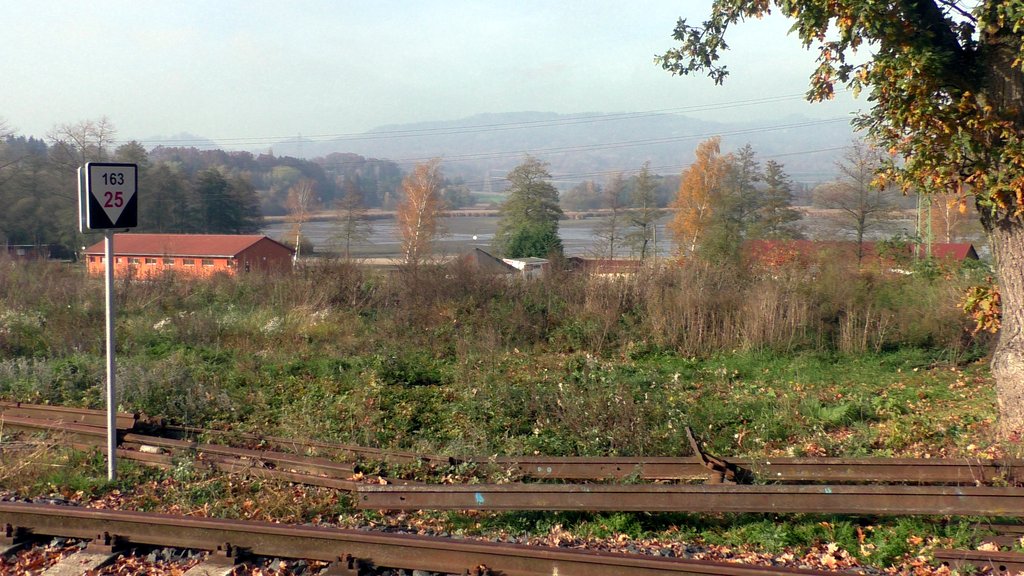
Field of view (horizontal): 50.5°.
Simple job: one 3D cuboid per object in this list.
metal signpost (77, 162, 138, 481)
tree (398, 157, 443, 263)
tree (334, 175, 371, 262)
[{"bbox_3d":[-2.754,0.244,7.405,0.120,2.179,0.380,3,6,34],"label":"metal signpost"},{"bbox_3d":[-10.999,-8.985,131.418,5.479,13.281,5.311,0,5,0],"label":"tree"},{"bbox_3d":[-20.431,-8.650,139.506,4.800,11.285,4.653,0,5,0],"label":"tree"}]

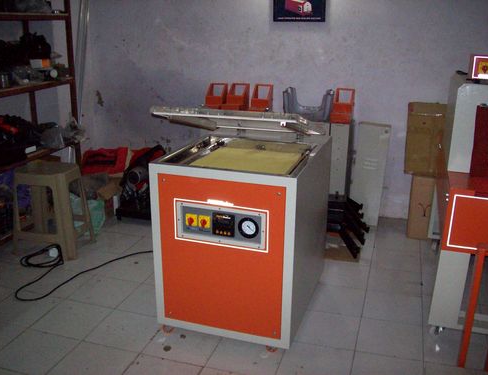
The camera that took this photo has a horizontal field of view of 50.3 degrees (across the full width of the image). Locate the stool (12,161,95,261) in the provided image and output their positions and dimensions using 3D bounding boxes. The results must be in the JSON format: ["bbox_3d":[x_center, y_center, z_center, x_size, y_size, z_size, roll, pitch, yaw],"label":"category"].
[{"bbox_3d":[-1.215,0.137,3.258,0.385,0.530,0.340,3,17,8],"label":"stool"}]

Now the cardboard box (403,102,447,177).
[{"bbox_3d":[1.248,-0.315,3.442,0.300,0.410,0.370,5,18,16],"label":"cardboard box"}]

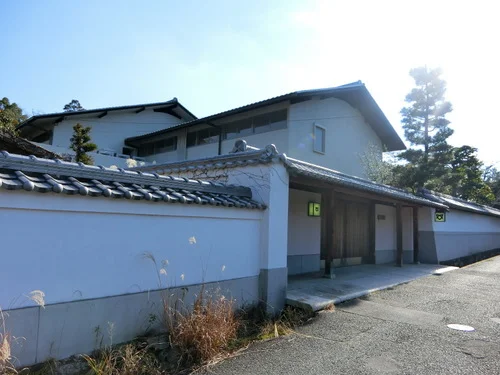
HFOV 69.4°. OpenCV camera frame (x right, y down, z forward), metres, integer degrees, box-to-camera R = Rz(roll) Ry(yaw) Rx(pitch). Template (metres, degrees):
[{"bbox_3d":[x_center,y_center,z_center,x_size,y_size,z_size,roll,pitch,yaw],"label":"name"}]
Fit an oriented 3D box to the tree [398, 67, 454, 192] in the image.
[{"bbox_3d":[9.685,-1.358,19.889,2.900,10.200,2.900,-4,-8,40],"label":"tree"}]

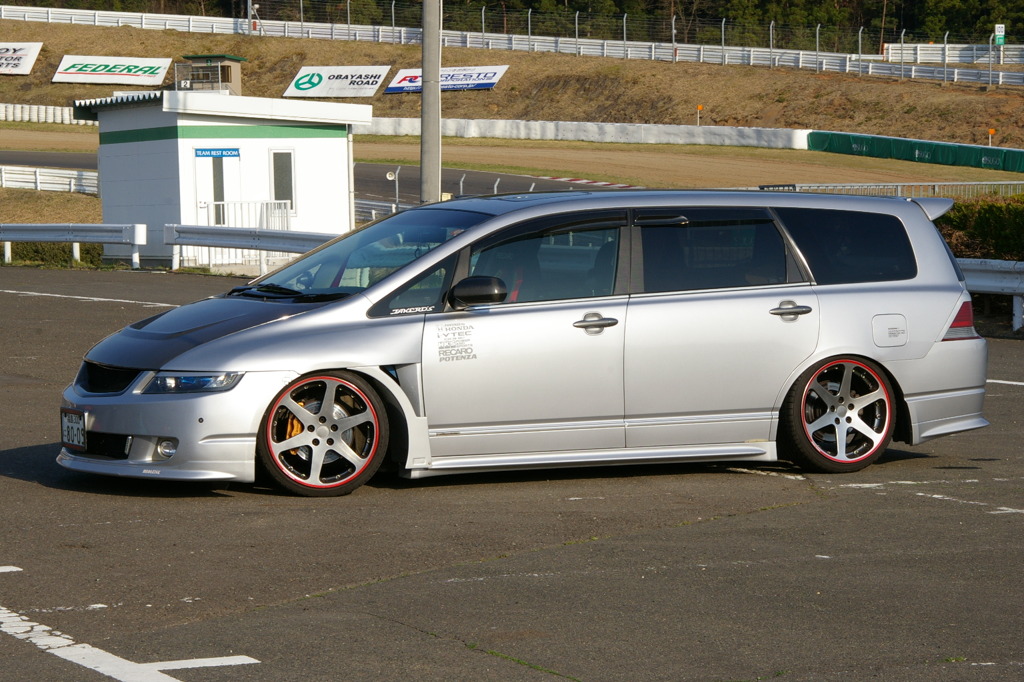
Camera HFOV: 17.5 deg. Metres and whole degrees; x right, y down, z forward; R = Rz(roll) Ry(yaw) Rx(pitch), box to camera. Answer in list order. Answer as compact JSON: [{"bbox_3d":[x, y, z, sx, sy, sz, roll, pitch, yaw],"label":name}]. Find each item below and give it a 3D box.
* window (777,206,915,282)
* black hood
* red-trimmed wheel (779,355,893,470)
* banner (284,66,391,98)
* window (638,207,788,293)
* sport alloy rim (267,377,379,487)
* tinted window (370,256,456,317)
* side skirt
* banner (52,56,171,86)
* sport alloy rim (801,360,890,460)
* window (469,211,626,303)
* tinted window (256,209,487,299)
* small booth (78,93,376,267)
[{"bbox_3d":[1.677,-0.474,16.722,0.758,0.407,0.070,0,-18,-28],"label":"window"},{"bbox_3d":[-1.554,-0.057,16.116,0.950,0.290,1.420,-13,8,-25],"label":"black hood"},{"bbox_3d":[1.619,0.347,16.657,0.630,0.620,0.235,-1,3,-25],"label":"red-trimmed wheel"},{"bbox_3d":[-11.853,-17.629,226.000,6.836,0.120,3.418,2,41,24],"label":"banner"},{"bbox_3d":[0.968,-0.449,16.366,0.816,0.430,0.060,-2,-17,-25],"label":"window"},{"bbox_3d":[-0.886,0.427,15.585,0.520,0.520,0.200,0,3,-3],"label":"sport alloy rim"},{"bbox_3d":[-0.466,-0.261,15.683,0.498,0.292,0.050,-4,-18,-19],"label":"tinted window"},{"bbox_3d":[0.372,0.573,16.146,2.050,0.110,0.140,-2,3,-26],"label":"side skirt"},{"bbox_3d":[-27.489,-18.635,229.000,7.670,0.120,3.477,2,37,8],"label":"banner"},{"bbox_3d":[1.645,0.355,16.821,0.520,0.520,0.200,-2,3,-26],"label":"sport alloy rim"},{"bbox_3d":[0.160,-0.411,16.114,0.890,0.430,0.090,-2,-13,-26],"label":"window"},{"bbox_3d":[-0.714,-0.445,16.505,0.970,0.170,1.360,-28,14,-22],"label":"tinted window"},{"bbox_3d":[-5.303,-2.944,61.204,3.949,3.071,4.826,-2,3,-26],"label":"small booth"}]

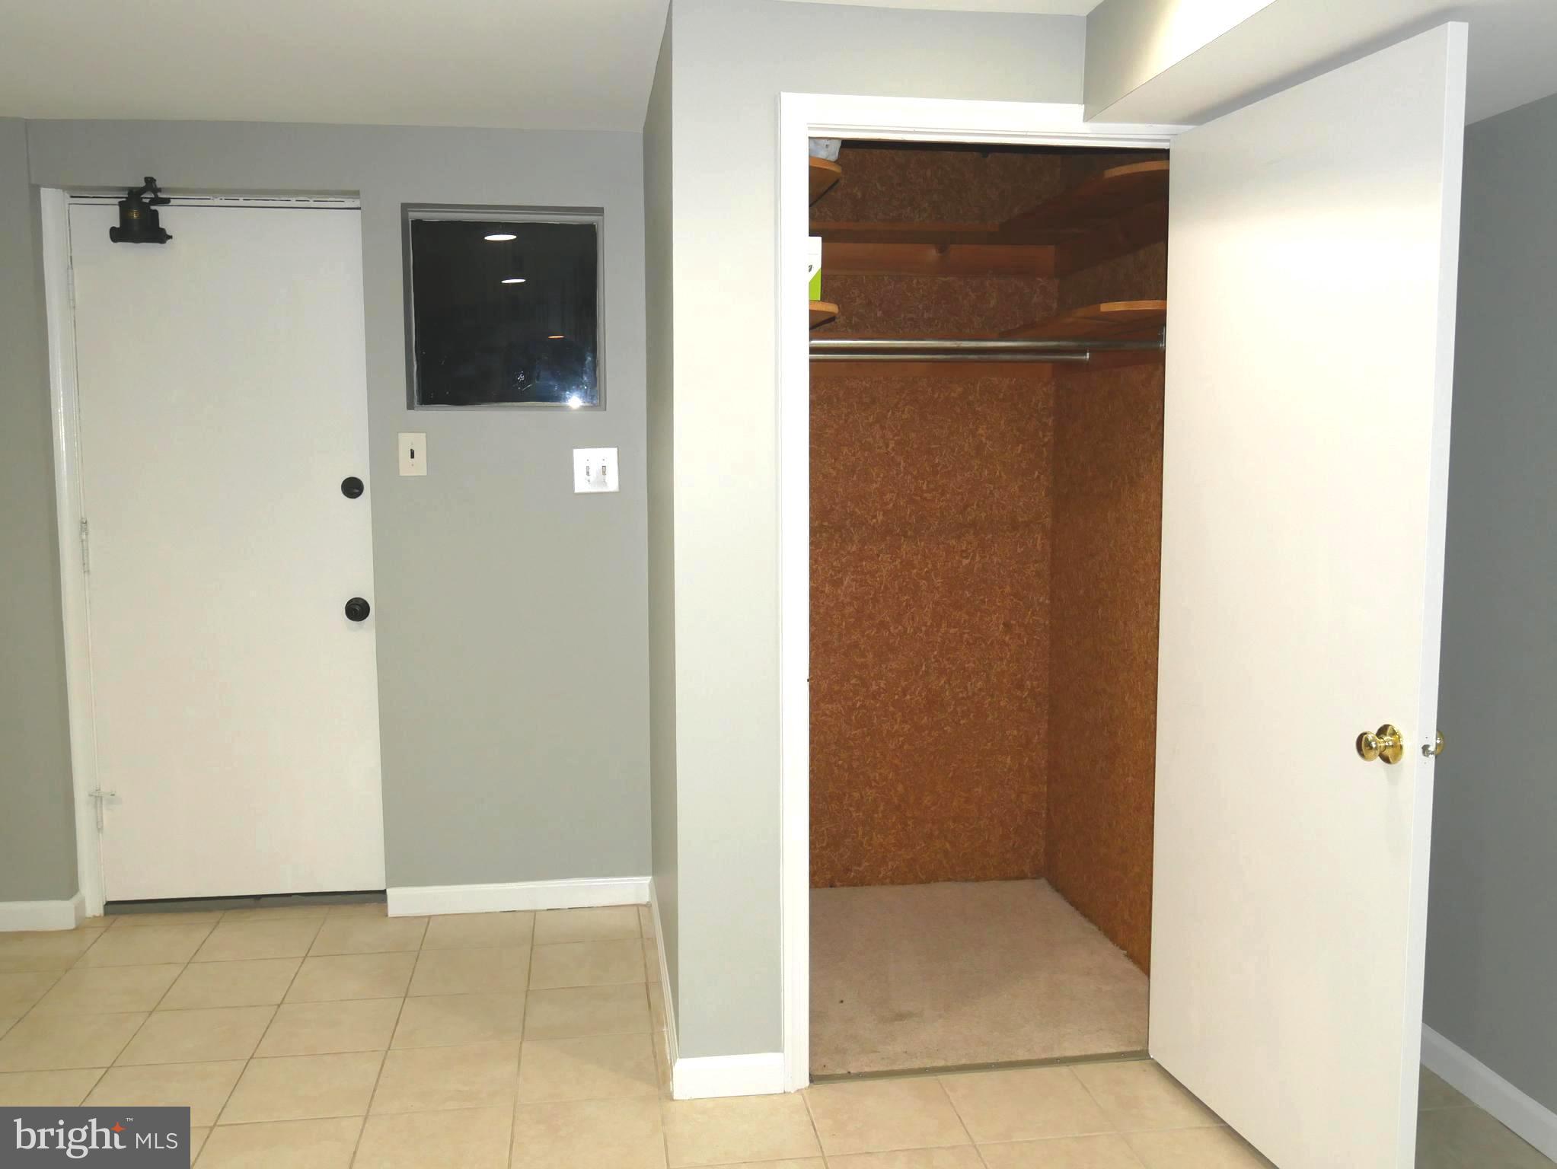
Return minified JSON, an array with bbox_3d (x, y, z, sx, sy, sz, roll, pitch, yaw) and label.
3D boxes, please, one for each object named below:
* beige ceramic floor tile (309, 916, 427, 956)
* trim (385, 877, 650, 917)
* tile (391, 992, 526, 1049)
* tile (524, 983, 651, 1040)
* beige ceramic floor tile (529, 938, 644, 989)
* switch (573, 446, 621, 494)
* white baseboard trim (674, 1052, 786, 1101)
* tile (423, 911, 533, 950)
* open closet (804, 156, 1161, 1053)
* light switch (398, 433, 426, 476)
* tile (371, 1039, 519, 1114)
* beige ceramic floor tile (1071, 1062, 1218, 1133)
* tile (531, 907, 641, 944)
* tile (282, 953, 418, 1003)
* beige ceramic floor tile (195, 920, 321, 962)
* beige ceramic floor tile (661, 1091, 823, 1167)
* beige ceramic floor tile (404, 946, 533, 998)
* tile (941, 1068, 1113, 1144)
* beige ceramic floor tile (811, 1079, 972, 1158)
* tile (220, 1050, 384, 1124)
[{"bbox_3d":[-1.169,1.010,3.883,0.302,0.010,0.302,-1,6,-8],"label":"beige ceramic floor tile"},{"bbox_3d":[-0.770,0.938,4.053,0.779,0.083,0.014,-1,6,-8],"label":"trim"},{"bbox_3d":[-0.779,1.072,3.322,0.302,0.010,0.302,-1,6,-8],"label":"tile"},{"bbox_3d":[-0.468,1.055,3.328,0.300,0.010,0.300,-1,6,-8],"label":"tile"},{"bbox_3d":[-0.518,1.034,3.667,0.302,0.010,0.302,-1,6,-8],"label":"beige ceramic floor tile"},{"bbox_3d":[-0.532,-0.333,3.952,0.126,0.126,0.015,-1,6,-8],"label":"switch"},{"bbox_3d":[-0.105,1.049,2.888,0.238,0.093,0.015,-1,6,-8],"label":"white baseboard trim"},{"bbox_3d":[-0.853,0.998,3.880,0.300,0.010,0.295,-1,6,-8],"label":"tile"},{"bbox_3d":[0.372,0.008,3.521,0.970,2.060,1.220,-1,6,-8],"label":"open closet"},{"bbox_3d":[-1.045,-0.371,3.862,0.073,0.117,0.012,-1,6,-8],"label":"light switch"},{"bbox_3d":[-0.736,1.105,3.020,0.302,0.010,0.302,-1,6,-8],"label":"tile"},{"bbox_3d":[0.822,1.102,2.916,0.303,0.010,0.303,-1,6,-8],"label":"beige ceramic floor tile"},{"bbox_3d":[-0.557,0.996,3.943,0.303,0.010,0.299,-1,6,-8],"label":"tile"},{"bbox_3d":[-1.113,1.034,3.543,0.300,0.010,0.300,-1,6,-8],"label":"tile"},{"bbox_3d":[-1.464,1.011,3.823,0.303,0.010,0.313,-1,6,-8],"label":"beige ceramic floor tile"},{"bbox_3d":[-0.084,1.118,2.788,0.303,0.010,0.303,-1,6,-8],"label":"beige ceramic floor tile"},{"bbox_3d":[-0.822,1.038,3.624,0.302,0.010,0.302,-1,6,-8],"label":"beige ceramic floor tile"},{"bbox_3d":[0.520,1.107,2.873,0.303,0.010,0.303,-1,6,-8],"label":"tile"},{"bbox_3d":[0.218,1.113,2.831,0.303,0.010,0.303,-1,6,-8],"label":"beige ceramic floor tile"},{"bbox_3d":[-1.028,1.098,2.945,0.300,0.010,0.300,-1,6,-8],"label":"tile"}]

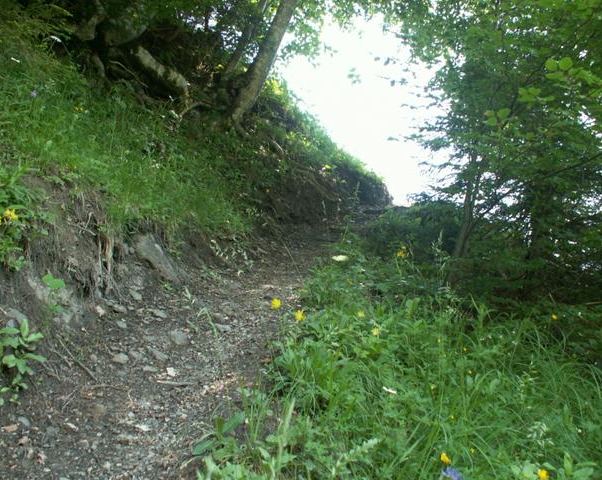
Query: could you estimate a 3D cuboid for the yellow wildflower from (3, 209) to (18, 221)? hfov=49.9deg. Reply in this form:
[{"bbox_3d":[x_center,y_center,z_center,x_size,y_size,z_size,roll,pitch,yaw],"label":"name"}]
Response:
[{"bbox_3d":[-1.167,-0.102,2.600,0.053,0.047,0.048,1,-2,-27],"label":"yellow wildflower"}]

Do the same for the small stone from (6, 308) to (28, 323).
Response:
[{"bbox_3d":[-1.099,0.292,2.500,0.080,0.050,0.060,1,-2,-27],"label":"small stone"}]

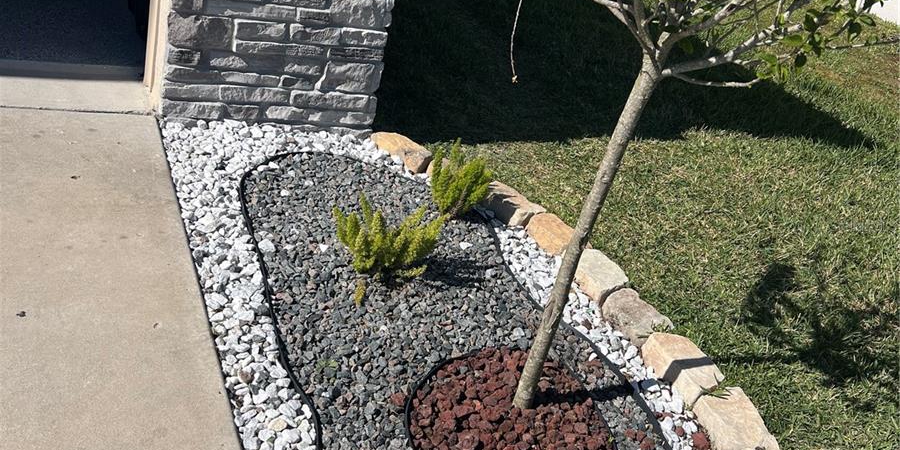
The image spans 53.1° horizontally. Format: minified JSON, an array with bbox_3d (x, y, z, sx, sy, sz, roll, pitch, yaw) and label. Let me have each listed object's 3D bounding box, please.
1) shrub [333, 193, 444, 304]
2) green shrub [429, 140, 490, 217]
[{"bbox_3d":[-0.214,0.057,2.999,0.360,0.250,0.320,11,28,-4],"label":"shrub"},{"bbox_3d":[0.025,-0.167,3.499,0.250,0.265,0.250,13,28,0],"label":"green shrub"}]

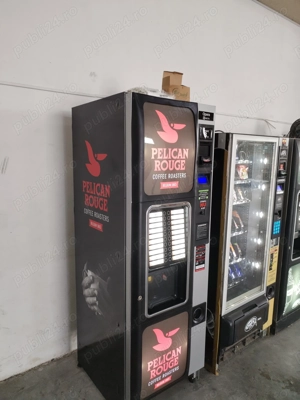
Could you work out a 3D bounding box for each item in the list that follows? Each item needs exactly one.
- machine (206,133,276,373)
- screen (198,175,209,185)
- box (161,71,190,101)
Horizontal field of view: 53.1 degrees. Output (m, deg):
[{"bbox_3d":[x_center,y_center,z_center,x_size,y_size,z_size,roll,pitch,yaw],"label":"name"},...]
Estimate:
[{"bbox_3d":[0.577,0.326,2.610,0.730,1.690,0.750,-5,10,-39],"label":"machine"},{"bbox_3d":[0.327,-0.123,1.832,0.080,0.055,0.015,-5,10,-38],"label":"screen"},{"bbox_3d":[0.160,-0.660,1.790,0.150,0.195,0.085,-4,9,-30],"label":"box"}]

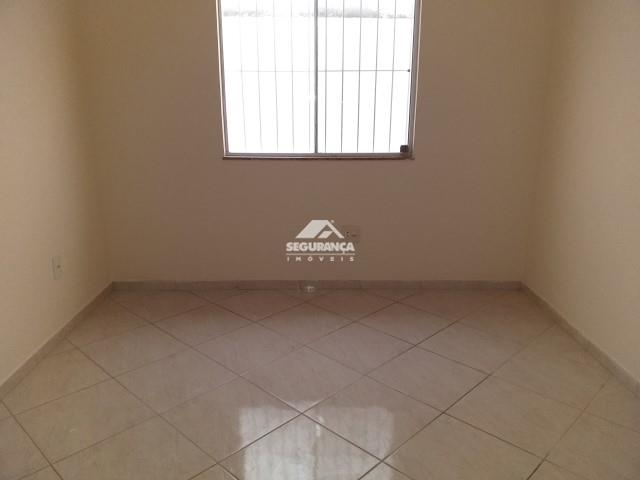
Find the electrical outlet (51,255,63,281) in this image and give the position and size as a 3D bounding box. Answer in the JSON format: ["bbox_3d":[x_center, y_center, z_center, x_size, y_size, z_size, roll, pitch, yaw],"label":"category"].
[{"bbox_3d":[-1.472,0.157,2.690,0.012,0.120,0.080,0,17,-1],"label":"electrical outlet"}]

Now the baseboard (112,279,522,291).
[{"bbox_3d":[-0.013,0.331,3.458,2.951,0.067,0.015,0,17,-1],"label":"baseboard"}]

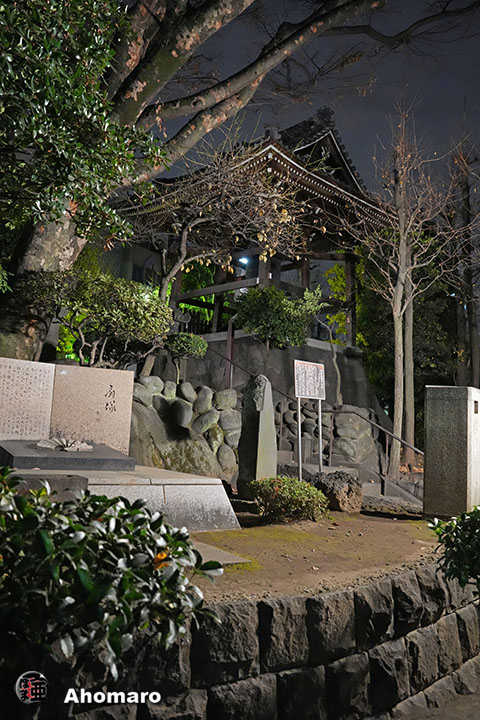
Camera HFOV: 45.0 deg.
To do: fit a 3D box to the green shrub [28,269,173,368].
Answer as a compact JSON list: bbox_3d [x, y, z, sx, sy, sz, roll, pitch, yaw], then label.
[{"bbox_3d":[-1.931,-0.569,8.145,1.850,1.350,1.500,2,-3,0],"label":"green shrub"}]

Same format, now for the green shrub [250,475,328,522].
[{"bbox_3d":[0.531,1.486,6.223,0.800,0.470,0.720,2,-3,0],"label":"green shrub"}]

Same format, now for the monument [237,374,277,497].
[{"bbox_3d":[0.207,0.919,7.058,0.300,1.480,0.380,5,-4,-40],"label":"monument"}]

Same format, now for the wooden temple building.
[{"bbox_3d":[0.744,-4.200,20.590,6.900,7.200,7.100,5,-5,-44],"label":"wooden temple building"}]

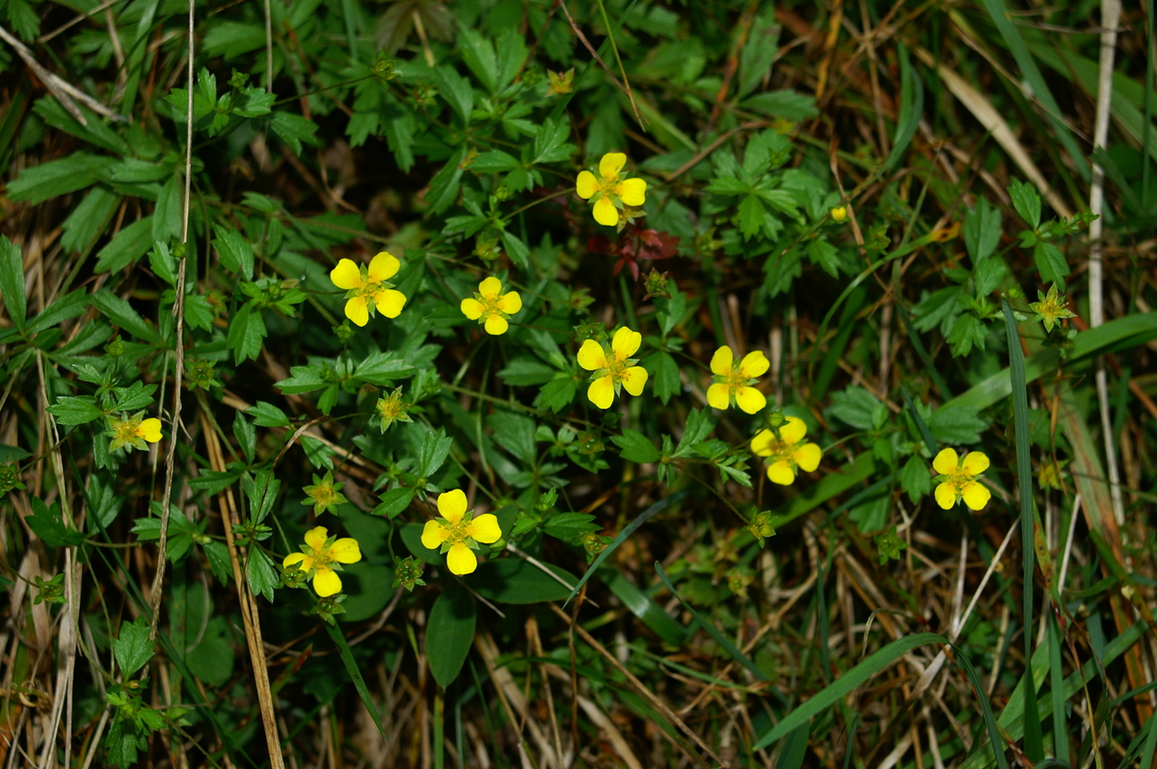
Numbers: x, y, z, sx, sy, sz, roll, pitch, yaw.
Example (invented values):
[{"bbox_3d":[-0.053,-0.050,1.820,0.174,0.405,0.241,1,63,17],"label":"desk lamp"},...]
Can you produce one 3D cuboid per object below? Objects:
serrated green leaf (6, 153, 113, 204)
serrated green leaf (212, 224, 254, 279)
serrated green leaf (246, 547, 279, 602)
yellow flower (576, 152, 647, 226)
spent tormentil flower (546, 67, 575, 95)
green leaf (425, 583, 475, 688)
[{"bbox_3d":[-0.078,-0.031,0.580,0.016,0.003,0.006,-15,67,-6],"label":"serrated green leaf"},{"bbox_3d":[-0.052,-0.020,0.587,0.006,0.003,0.010,-27,72,-10],"label":"serrated green leaf"},{"bbox_3d":[-0.045,0.027,0.547,0.005,0.003,0.009,-17,68,-7],"label":"serrated green leaf"},{"bbox_3d":[0.005,-0.029,0.568,0.011,0.004,0.011,0,76,0],"label":"yellow flower"},{"bbox_3d":[-0.003,-0.046,0.580,0.004,0.003,0.004,0,76,0],"label":"spent tormentil flower"},{"bbox_3d":[-0.019,0.038,0.579,0.007,0.004,0.017,7,70,3],"label":"green leaf"}]

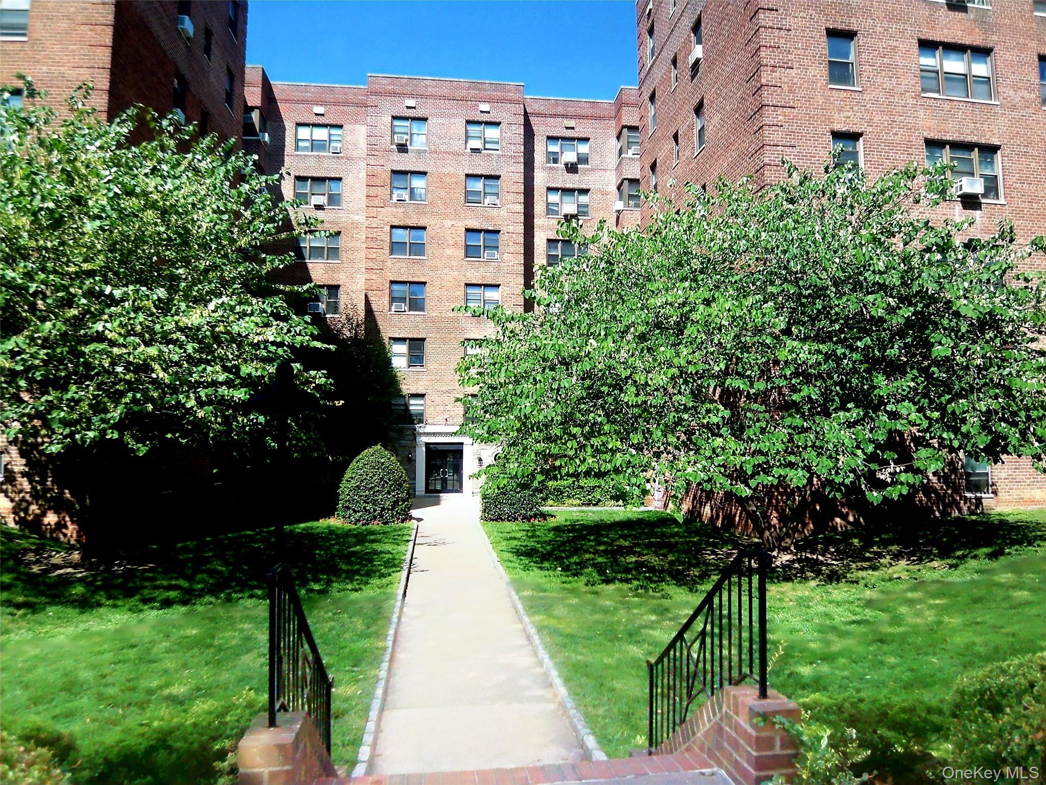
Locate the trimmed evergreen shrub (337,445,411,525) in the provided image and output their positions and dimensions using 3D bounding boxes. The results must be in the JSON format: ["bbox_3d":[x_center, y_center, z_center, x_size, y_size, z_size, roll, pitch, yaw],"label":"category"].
[{"bbox_3d":[-4.765,2.931,22.262,2.350,2.430,2.300,1,-4,-6],"label":"trimmed evergreen shrub"}]

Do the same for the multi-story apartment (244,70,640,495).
[{"bbox_3d":[-4.130,-4.798,37.867,19.300,20.100,10.000,1,-4,-6],"label":"multi-story apartment"}]

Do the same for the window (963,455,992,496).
[{"bbox_3d":[11.607,2.071,17.747,0.760,1.200,0.120,1,-4,-8],"label":"window"}]

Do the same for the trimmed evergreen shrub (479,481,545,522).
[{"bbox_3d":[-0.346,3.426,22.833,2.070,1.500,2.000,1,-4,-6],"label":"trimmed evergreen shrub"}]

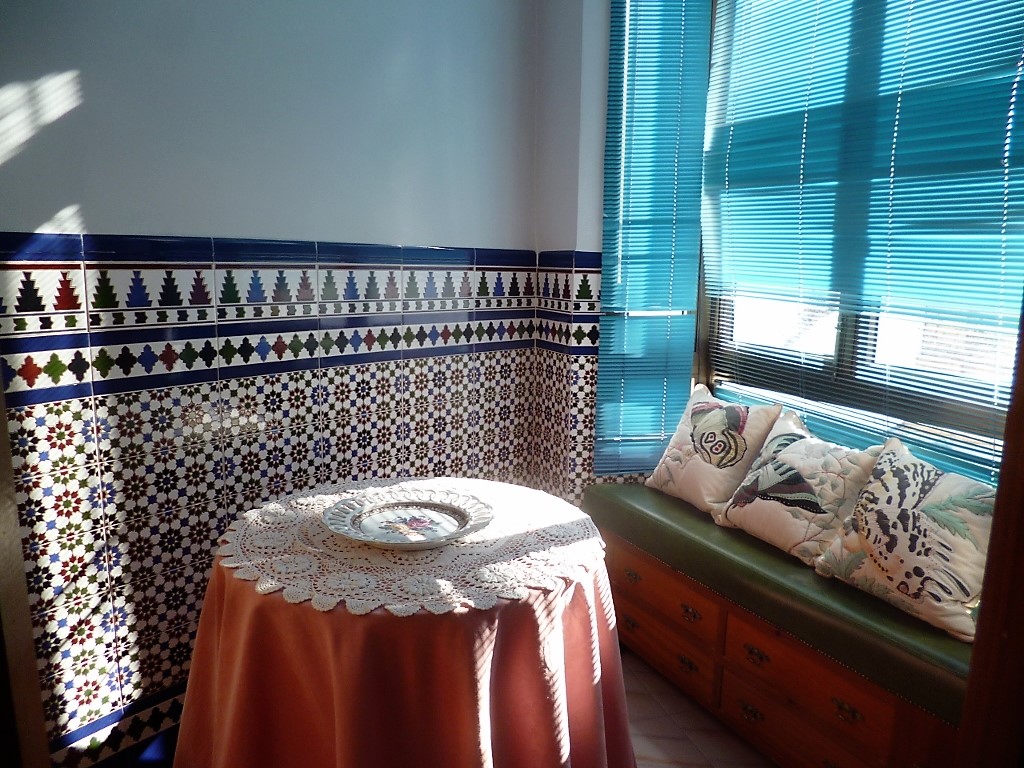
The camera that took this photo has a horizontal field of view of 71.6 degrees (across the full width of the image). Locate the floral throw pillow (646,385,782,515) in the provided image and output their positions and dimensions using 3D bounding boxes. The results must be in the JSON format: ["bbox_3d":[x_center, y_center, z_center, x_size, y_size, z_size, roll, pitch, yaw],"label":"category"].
[{"bbox_3d":[0.615,0.196,2.226,0.130,0.385,0.385,35,-9,-28],"label":"floral throw pillow"}]

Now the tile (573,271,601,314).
[{"bbox_3d":[0.243,-0.295,2.289,0.100,0.145,0.012,1,9,2],"label":"tile"}]

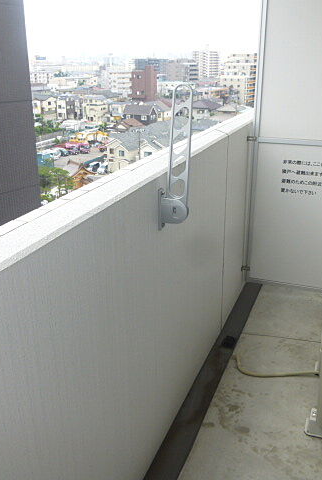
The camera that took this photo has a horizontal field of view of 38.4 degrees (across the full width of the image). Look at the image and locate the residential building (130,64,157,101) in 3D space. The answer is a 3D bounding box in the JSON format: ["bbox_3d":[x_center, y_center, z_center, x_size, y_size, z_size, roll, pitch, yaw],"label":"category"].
[{"bbox_3d":[-9.161,-89.411,265.682,11.589,19.519,10.430,6,23,19],"label":"residential building"}]

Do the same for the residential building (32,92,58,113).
[{"bbox_3d":[-56.364,-65.461,221.310,9.618,8.954,8.656,4,22,14],"label":"residential building"}]

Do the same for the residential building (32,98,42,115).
[{"bbox_3d":[-59.310,-60.151,209.578,6.748,7.692,6.748,4,22,14],"label":"residential building"}]

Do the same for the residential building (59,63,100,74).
[{"bbox_3d":[-125.632,-267.195,727.578,55.758,20.098,19.515,3,22,11],"label":"residential building"}]

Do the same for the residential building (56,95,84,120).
[{"bbox_3d":[-38.608,-56.369,195.618,8.657,9.965,6.926,4,22,14],"label":"residential building"}]

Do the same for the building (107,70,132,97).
[{"bbox_3d":[-25.552,-99.622,296.949,13.732,16.493,9.613,6,23,19],"label":"building"}]

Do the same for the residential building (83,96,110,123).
[{"bbox_3d":[-25.633,-52.173,184.439,7.519,9.749,6.767,5,22,16],"label":"residential building"}]

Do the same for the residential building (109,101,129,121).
[{"bbox_3d":[-16.606,-53.147,189.317,6.796,7.669,6.796,5,22,16],"label":"residential building"}]

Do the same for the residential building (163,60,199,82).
[{"bbox_3d":[14.730,-121.870,343.644,21.678,22.472,20.646,8,23,23],"label":"residential building"}]

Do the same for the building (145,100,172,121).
[{"bbox_3d":[-0.504,-52.026,186.171,8.073,7.231,8.073,6,23,19],"label":"building"}]

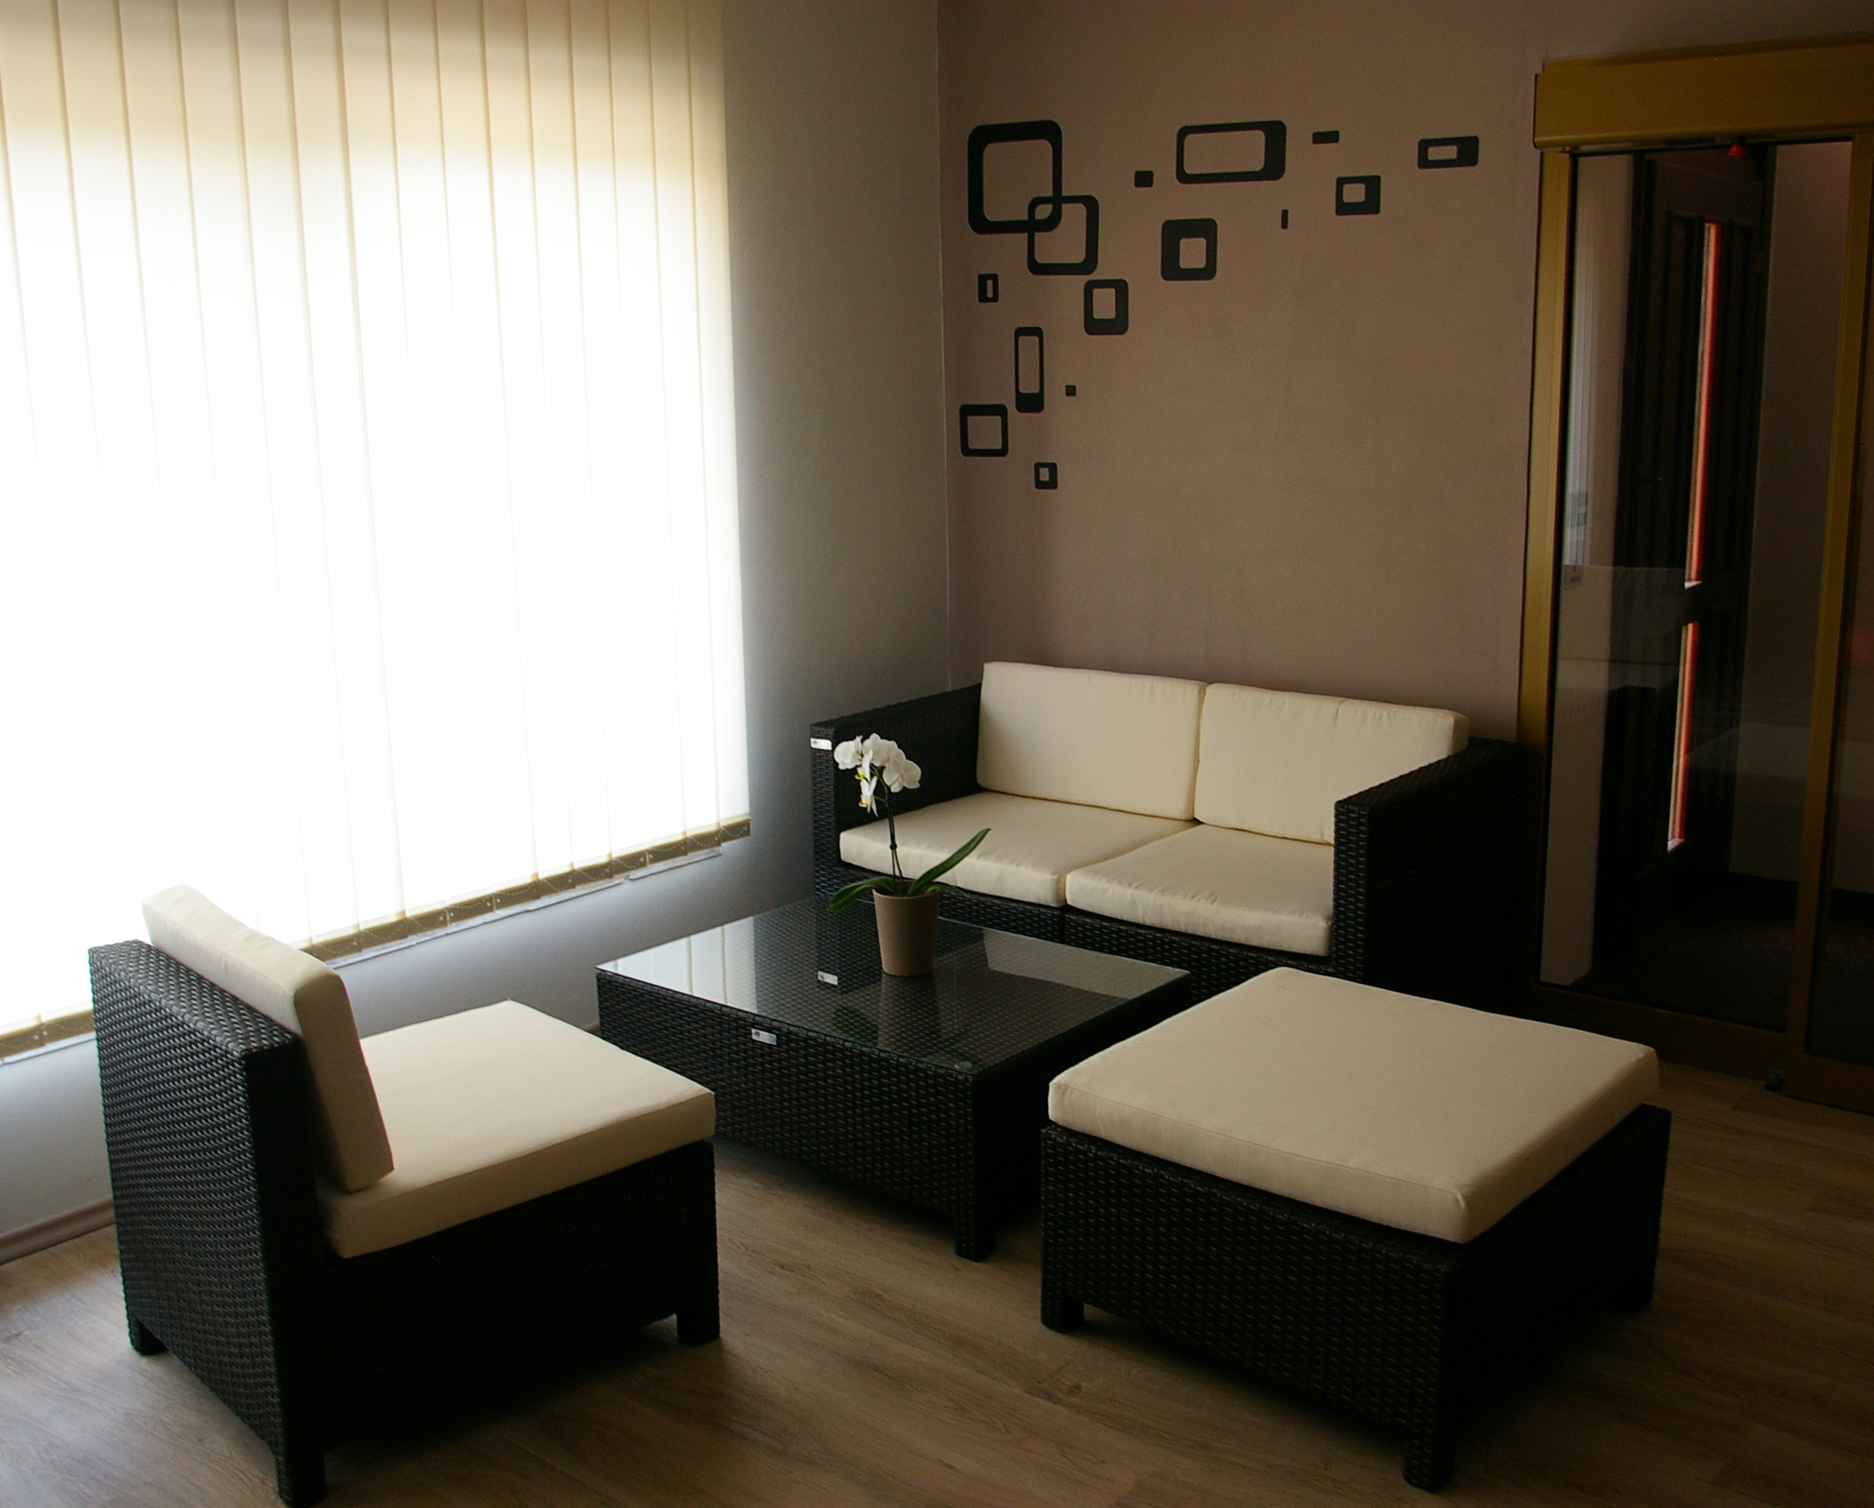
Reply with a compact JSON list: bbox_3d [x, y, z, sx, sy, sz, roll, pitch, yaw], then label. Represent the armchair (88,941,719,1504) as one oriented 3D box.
[{"bbox_3d":[-0.854,0.605,3.074,0.742,0.775,0.638,-11,15,-40],"label":"armchair"}]

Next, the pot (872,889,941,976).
[{"bbox_3d":[-0.060,0.363,3.914,0.140,0.169,0.140,-1,12,0],"label":"pot"}]

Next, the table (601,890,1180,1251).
[{"bbox_3d":[-0.093,0.624,3.957,1.010,0.358,0.715,9,15,39],"label":"table"}]

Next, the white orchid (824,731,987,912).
[{"bbox_3d":[-0.057,0.140,3.868,0.339,0.376,0.200,-1,12,-1],"label":"white orchid"}]

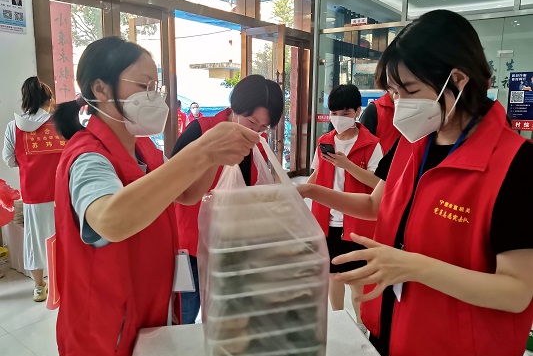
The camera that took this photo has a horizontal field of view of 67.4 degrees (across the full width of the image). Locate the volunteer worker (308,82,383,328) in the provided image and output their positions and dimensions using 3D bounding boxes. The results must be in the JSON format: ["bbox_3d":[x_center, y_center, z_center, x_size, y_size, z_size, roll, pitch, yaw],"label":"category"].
[{"bbox_3d":[0.477,0.237,2.403,0.460,1.560,0.360,5,12,22],"label":"volunteer worker"}]

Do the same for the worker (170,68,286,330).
[{"bbox_3d":[-0.175,0.326,1.862,0.500,1.580,0.550,-10,16,-44],"label":"worker"}]

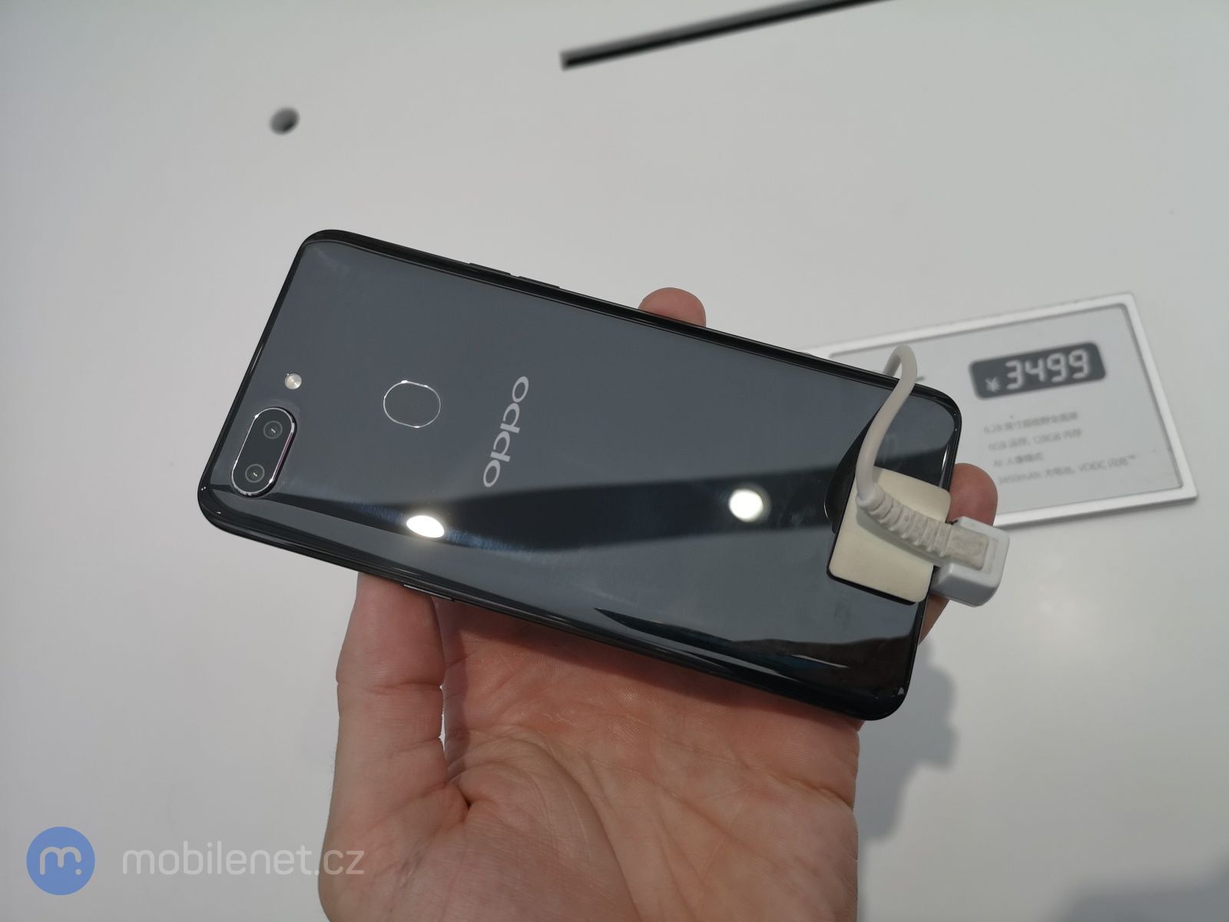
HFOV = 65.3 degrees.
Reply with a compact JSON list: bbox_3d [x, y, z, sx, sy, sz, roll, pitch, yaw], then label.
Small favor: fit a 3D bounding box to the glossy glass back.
[{"bbox_3d":[-0.007,-0.001,0.211,0.156,0.008,0.075,16,73,4],"label":"glossy glass back"}]

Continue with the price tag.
[{"bbox_3d":[0.150,-0.016,0.387,0.132,0.008,0.086,-9,71,8],"label":"price tag"}]

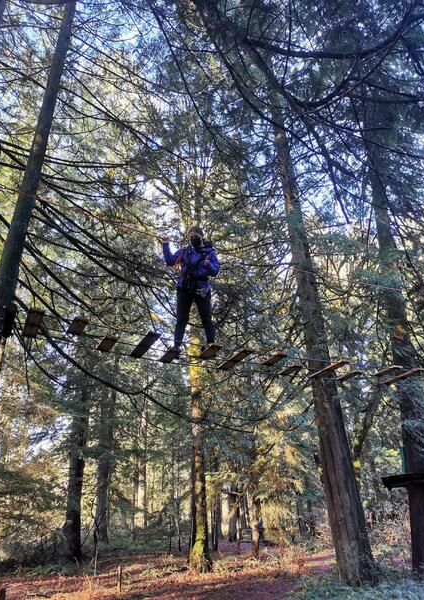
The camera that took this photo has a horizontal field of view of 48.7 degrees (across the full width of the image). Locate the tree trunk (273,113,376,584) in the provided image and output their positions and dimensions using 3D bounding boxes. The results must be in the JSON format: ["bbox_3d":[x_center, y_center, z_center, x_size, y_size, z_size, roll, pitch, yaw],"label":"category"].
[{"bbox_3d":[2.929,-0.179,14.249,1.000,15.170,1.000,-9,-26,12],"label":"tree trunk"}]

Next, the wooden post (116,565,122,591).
[{"bbox_3d":[-2.040,6.077,10.209,0.100,0.550,0.100,3,-25,-10],"label":"wooden post"}]

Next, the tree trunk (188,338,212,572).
[{"bbox_3d":[-0.483,4.935,16.119,0.620,7.680,0.620,-1,-25,-2],"label":"tree trunk"}]

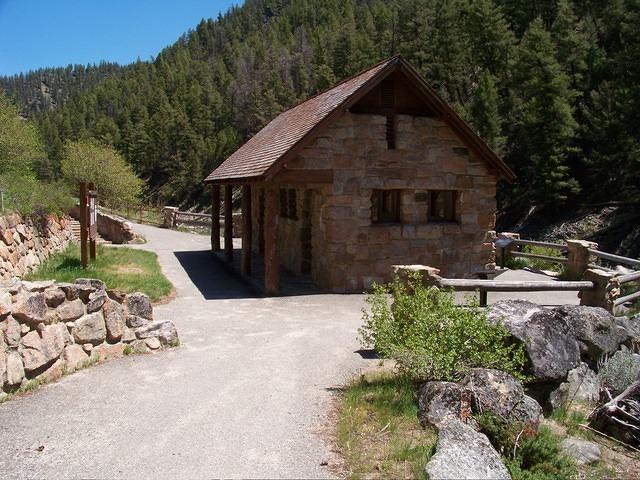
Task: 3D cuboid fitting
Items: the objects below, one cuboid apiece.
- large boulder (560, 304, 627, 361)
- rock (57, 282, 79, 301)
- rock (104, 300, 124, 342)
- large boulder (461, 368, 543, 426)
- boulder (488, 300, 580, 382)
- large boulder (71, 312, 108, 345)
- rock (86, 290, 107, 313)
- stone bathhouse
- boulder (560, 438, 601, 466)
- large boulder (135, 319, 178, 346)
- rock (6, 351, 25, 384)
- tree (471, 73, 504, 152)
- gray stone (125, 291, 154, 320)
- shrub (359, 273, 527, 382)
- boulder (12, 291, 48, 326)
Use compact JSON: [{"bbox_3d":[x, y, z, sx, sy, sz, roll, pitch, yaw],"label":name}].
[{"bbox_3d":[3.297,1.103,7.400,0.790,0.600,0.660,2,5,24],"label":"large boulder"},{"bbox_3d":[-2.835,0.578,6.850,0.250,0.200,0.240,-2,5,-23],"label":"rock"},{"bbox_3d":[-2.243,0.876,6.662,0.210,0.480,0.220,3,6,35],"label":"rock"},{"bbox_3d":[1.467,1.263,4.950,0.650,0.380,0.500,1,5,17],"label":"large boulder"},{"bbox_3d":[2.637,1.248,7.500,1.030,0.820,1.000,2,5,20],"label":"boulder"},{"bbox_3d":[-2.664,1.023,7.050,0.390,0.350,0.350,-2,5,-21],"label":"large boulder"},{"bbox_3d":[-2.388,0.656,6.520,0.210,0.240,0.220,3,6,35],"label":"rock"},{"bbox_3d":[0.158,-1.881,18.188,5.975,4.976,10.253,-2,5,-17],"label":"stone bathhouse"},{"bbox_3d":[1.835,1.495,4.300,0.290,0.170,0.240,2,5,23],"label":"boulder"},{"bbox_3d":[-1.911,1.078,7.143,0.370,0.290,0.510,3,6,35],"label":"large boulder"},{"bbox_3d":[-2.920,1.223,5.850,0.200,0.340,0.250,-3,6,-27],"label":"rock"},{"bbox_3d":[11.551,-8.244,42.000,2.500,7.200,2.500,1,5,15],"label":"tree"},{"bbox_3d":[-2.172,0.796,7.300,0.320,0.320,0.270,-3,6,-30],"label":"gray stone"},{"bbox_3d":[1.201,0.810,6.100,1.660,1.020,1.350,1,5,11],"label":"shrub"},{"bbox_3d":[-2.962,0.686,6.200,0.360,0.320,0.340,-2,6,-26],"label":"boulder"}]

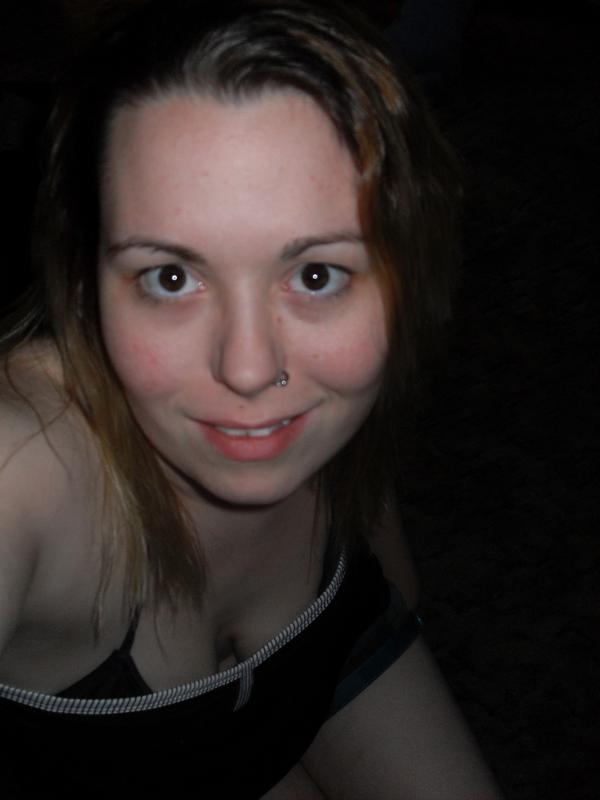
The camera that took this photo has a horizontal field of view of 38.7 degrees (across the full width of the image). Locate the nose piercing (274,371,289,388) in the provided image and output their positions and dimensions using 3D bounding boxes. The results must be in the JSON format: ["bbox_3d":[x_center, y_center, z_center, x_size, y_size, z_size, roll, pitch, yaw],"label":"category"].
[{"bbox_3d":[-0.008,-0.009,0.368,0.006,0.008,0.006,-5,14,-14],"label":"nose piercing"}]

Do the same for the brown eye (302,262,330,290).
[{"bbox_3d":[0.007,-0.054,0.371,0.013,0.012,0.009,-2,13,-3],"label":"brown eye"}]

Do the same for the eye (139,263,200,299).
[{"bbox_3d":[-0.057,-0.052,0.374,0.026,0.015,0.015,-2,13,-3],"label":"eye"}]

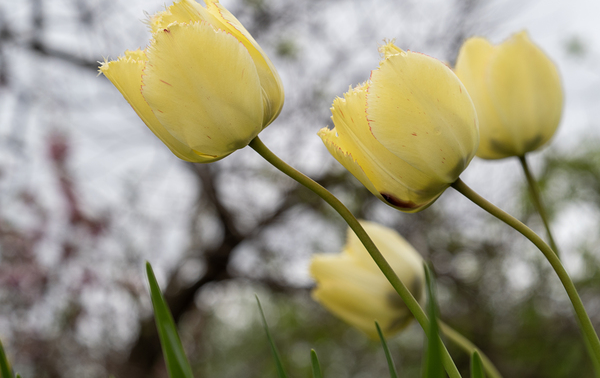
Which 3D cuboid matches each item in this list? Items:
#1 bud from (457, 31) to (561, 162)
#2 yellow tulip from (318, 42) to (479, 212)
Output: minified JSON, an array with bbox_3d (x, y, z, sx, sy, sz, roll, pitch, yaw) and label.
[{"bbox_3d":[0.110,-0.050,1.020,0.057,0.066,0.057,-6,-8,0],"label":"bud"},{"bbox_3d":[0.043,-0.025,0.800,0.065,0.062,0.062,41,0,20],"label":"yellow tulip"}]

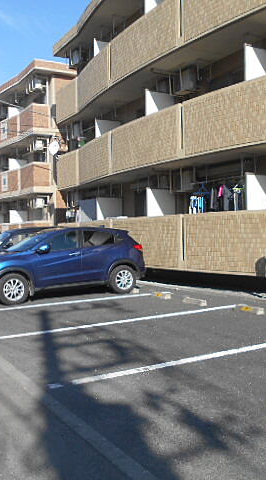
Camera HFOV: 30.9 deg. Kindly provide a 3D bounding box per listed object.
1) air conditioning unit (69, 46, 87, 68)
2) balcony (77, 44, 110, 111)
[{"bbox_3d":[-2.089,-7.050,18.600,0.300,0.540,0.760,-1,0,-30],"label":"air conditioning unit"},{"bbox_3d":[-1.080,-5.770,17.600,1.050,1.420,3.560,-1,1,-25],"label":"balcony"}]

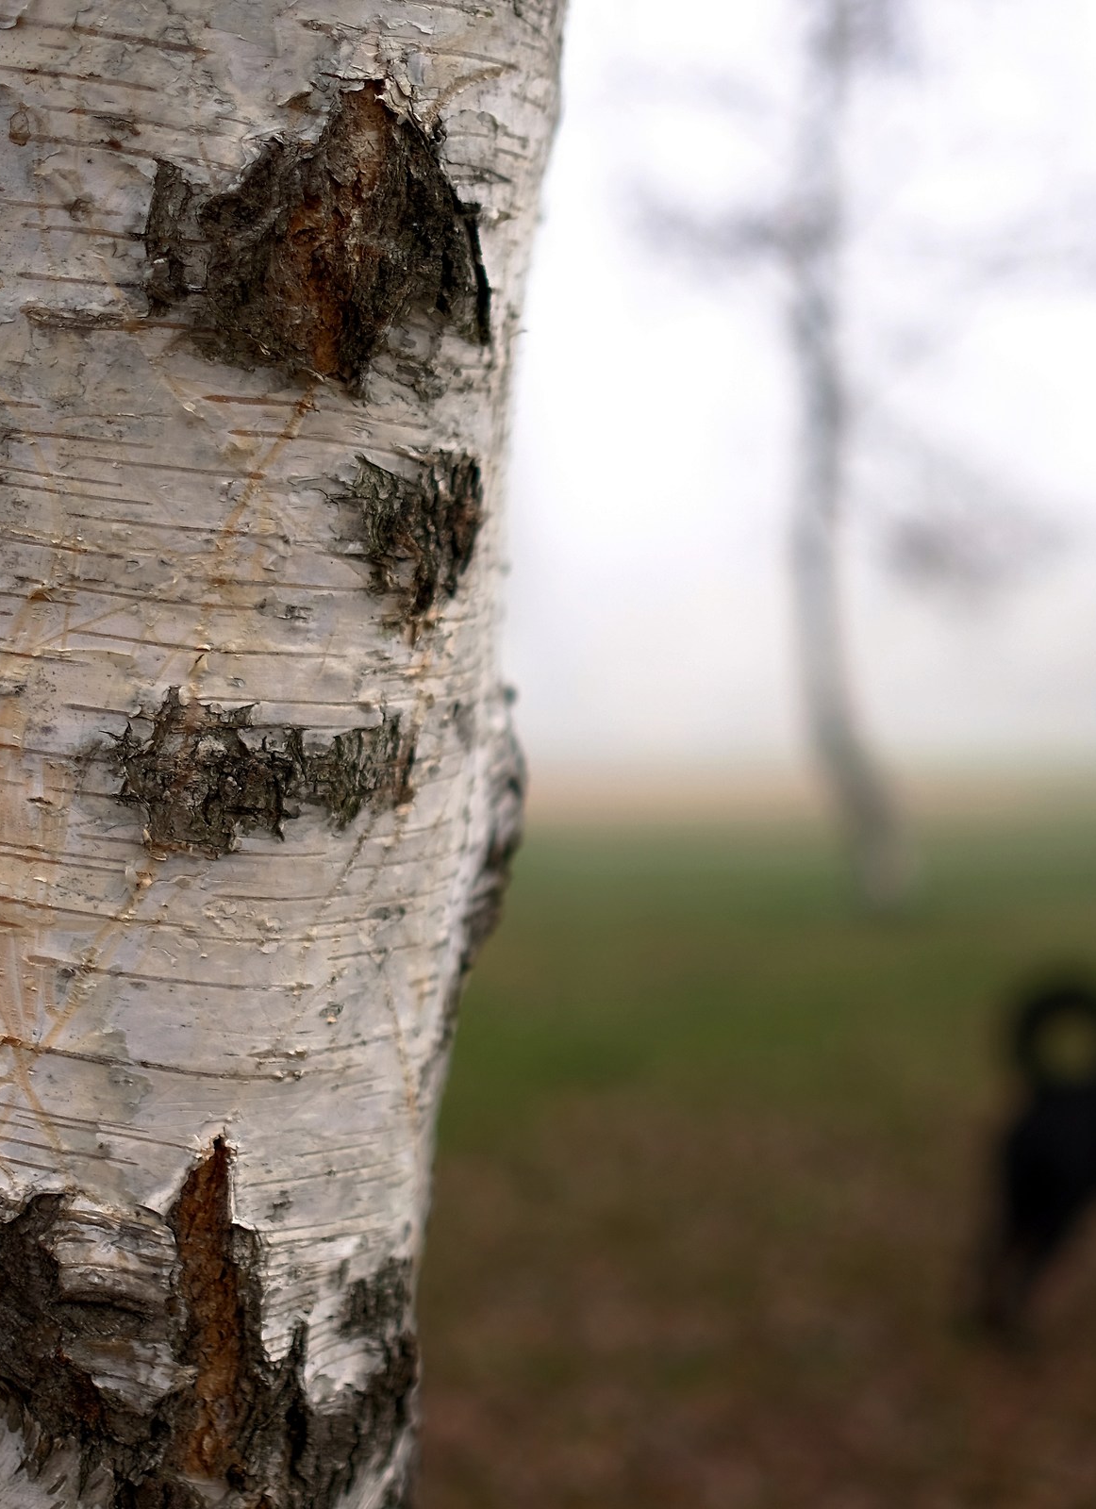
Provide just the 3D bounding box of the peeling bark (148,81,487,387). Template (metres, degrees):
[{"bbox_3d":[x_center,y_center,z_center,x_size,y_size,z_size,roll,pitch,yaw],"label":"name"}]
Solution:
[{"bbox_3d":[-0.060,-0.140,0.600,0.103,0.080,0.026,6,0,-37],"label":"peeling bark"}]

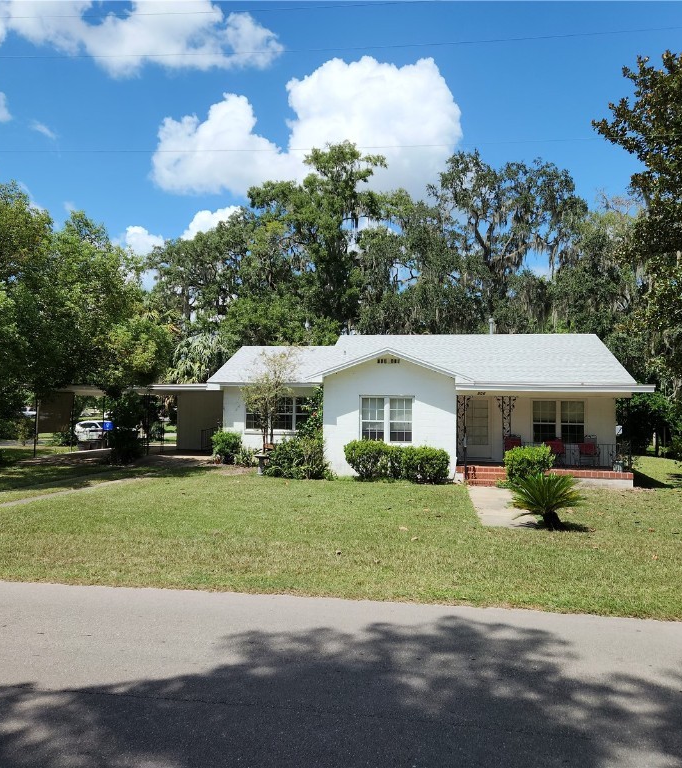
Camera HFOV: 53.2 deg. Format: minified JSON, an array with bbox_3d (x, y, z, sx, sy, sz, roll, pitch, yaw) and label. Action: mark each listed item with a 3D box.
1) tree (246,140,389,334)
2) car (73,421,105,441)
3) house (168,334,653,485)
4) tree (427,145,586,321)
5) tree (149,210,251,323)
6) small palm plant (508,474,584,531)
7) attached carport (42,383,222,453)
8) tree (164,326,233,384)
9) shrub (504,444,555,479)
[{"bbox_3d":[-1.364,-5.501,41.343,8.700,18.200,8.700,0,-3,7],"label":"tree"},{"bbox_3d":[-15.783,3.219,44.942,4.600,1.650,1.850,2,-3,-32],"label":"car"},{"bbox_3d":[2.489,0.628,23.972,13.100,4.750,9.200,0,-3,7],"label":"house"},{"bbox_3d":[10.083,-5.171,41.331,9.500,17.900,9.200,0,-3,7],"label":"tree"},{"bbox_3d":[-9.045,-3.818,44.269,7.300,14.800,7.300,0,-3,7],"label":"tree"},{"bbox_3d":[3.524,1.951,11.636,1.300,0.980,1.250,0,-3,7],"label":"small palm plant"},{"bbox_3d":[-6.671,1.372,24.456,6.700,2.450,5.800,0,-3,7],"label":"attached carport"},{"bbox_3d":[-6.438,0.143,31.058,4.200,5.700,4.000,0,-3,7],"label":"tree"},{"bbox_3d":[5.172,2.187,18.641,1.420,1.120,1.300,0,-3,7],"label":"shrub"}]

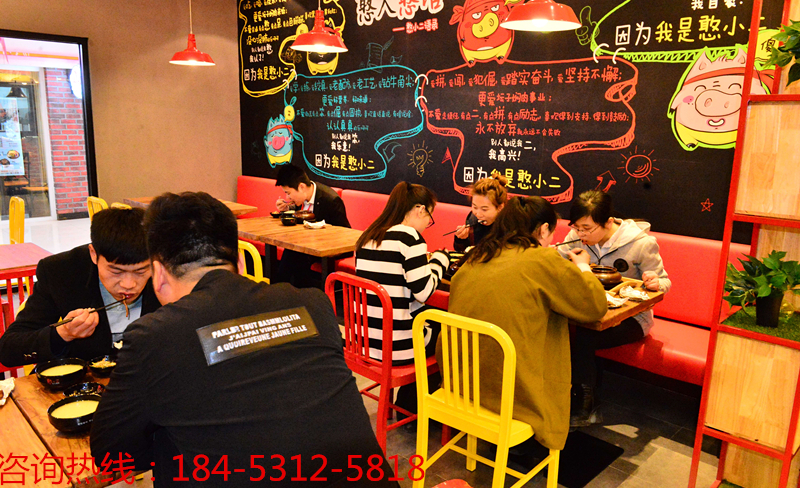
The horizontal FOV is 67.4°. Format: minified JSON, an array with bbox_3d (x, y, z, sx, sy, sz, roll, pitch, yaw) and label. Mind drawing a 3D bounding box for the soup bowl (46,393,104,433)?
[{"bbox_3d":[-0.737,0.392,1.371,0.114,0.052,0.114,1,11,0],"label":"soup bowl"}]

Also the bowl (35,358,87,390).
[{"bbox_3d":[-0.890,0.349,1.589,0.124,0.052,0.124,1,12,0],"label":"bowl"}]

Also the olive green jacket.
[{"bbox_3d":[0.448,0.357,2.308,0.500,0.740,0.560,-10,16,-44],"label":"olive green jacket"}]

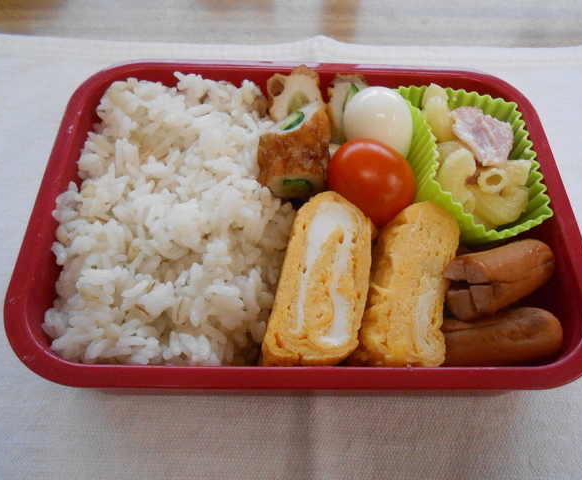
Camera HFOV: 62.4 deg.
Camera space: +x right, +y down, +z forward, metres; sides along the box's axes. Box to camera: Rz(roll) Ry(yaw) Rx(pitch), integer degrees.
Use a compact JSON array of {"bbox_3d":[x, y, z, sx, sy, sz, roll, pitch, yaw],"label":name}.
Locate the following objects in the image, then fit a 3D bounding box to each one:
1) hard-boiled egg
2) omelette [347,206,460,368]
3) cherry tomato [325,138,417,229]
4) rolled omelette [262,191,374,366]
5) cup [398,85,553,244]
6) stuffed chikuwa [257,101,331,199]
[{"bbox_3d":[0.034,-0.046,0.191,0.028,0.032,0.028,1,60,-2],"label":"hard-boiled egg"},{"bbox_3d":[0.041,0.019,0.168,0.026,0.032,0.057,10,60,4],"label":"omelette"},{"bbox_3d":[0.029,-0.021,0.176,0.032,0.030,0.031,1,60,-2],"label":"cherry tomato"},{"bbox_3d":[0.010,0.019,0.167,0.027,0.032,0.057,9,60,3],"label":"rolled omelette"},{"bbox_3d":[0.066,-0.022,0.188,0.049,0.033,0.064,1,60,-2],"label":"cup"},{"bbox_3d":[0.001,-0.034,0.182,0.025,0.025,0.037,3,72,0],"label":"stuffed chikuwa"}]

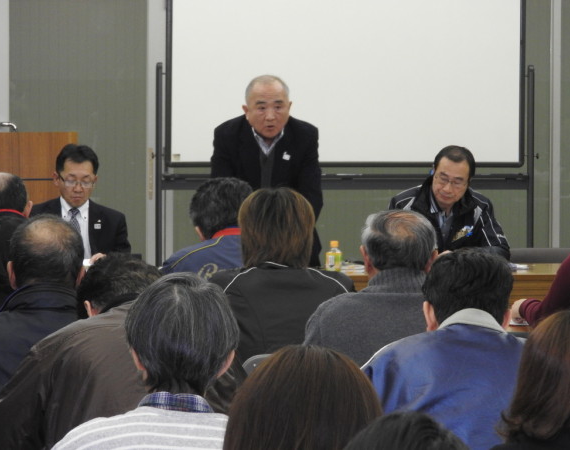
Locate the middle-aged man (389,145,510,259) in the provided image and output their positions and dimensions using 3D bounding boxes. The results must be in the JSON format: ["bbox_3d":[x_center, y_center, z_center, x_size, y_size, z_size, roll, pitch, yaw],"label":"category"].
[{"bbox_3d":[0.659,0.273,12.509,0.500,1.220,0.720,0,3,5],"label":"middle-aged man"}]

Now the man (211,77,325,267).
[{"bbox_3d":[-0.074,0.135,12.550,0.470,1.490,0.580,0,3,-1],"label":"man"}]

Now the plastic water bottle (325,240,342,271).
[{"bbox_3d":[0.193,0.124,12.229,0.062,0.132,0.062,0,3,0],"label":"plastic water bottle"}]

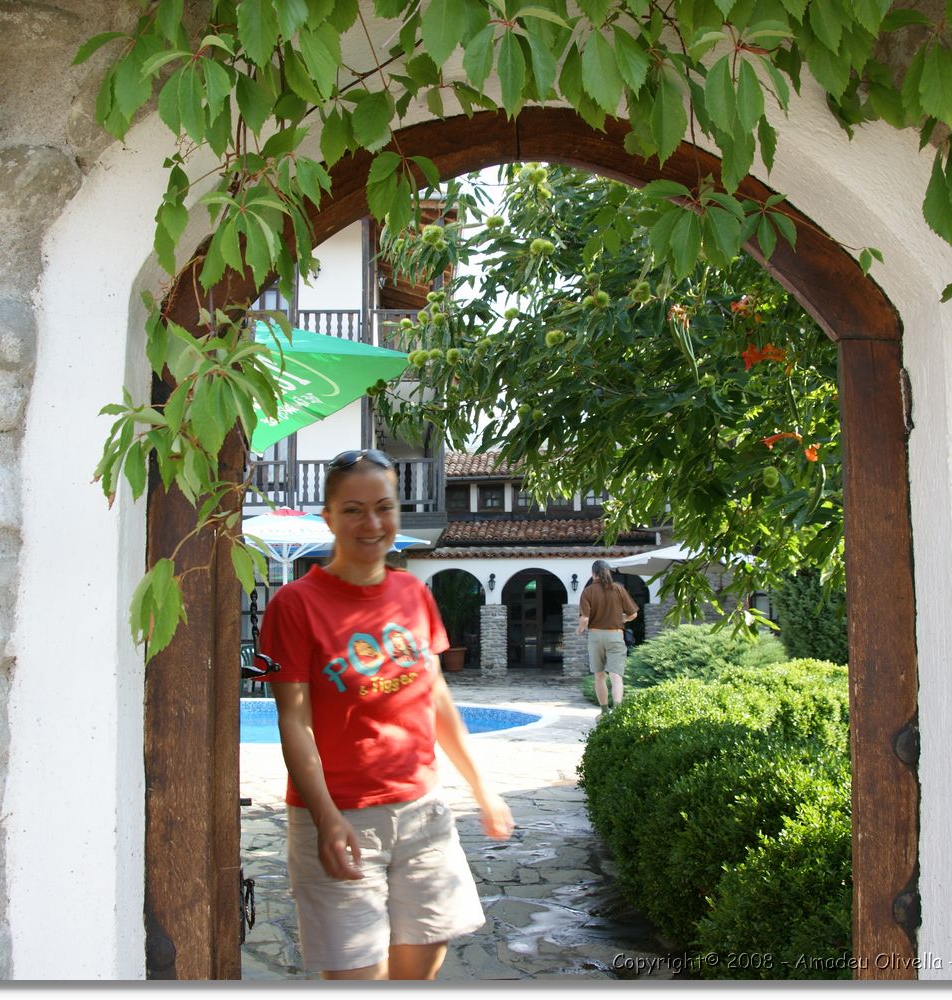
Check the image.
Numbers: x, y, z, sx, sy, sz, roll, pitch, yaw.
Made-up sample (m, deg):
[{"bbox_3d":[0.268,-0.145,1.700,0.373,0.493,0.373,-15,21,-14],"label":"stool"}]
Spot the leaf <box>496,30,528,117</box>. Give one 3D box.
[{"bbox_3d":[0.053,-0.619,1.635,0.046,0.130,0.030,0,-5,0],"label":"leaf"}]

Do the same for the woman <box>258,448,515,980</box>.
[{"bbox_3d":[-0.200,0.710,2.390,0.550,1.650,0.450,1,-5,-12],"label":"woman"}]

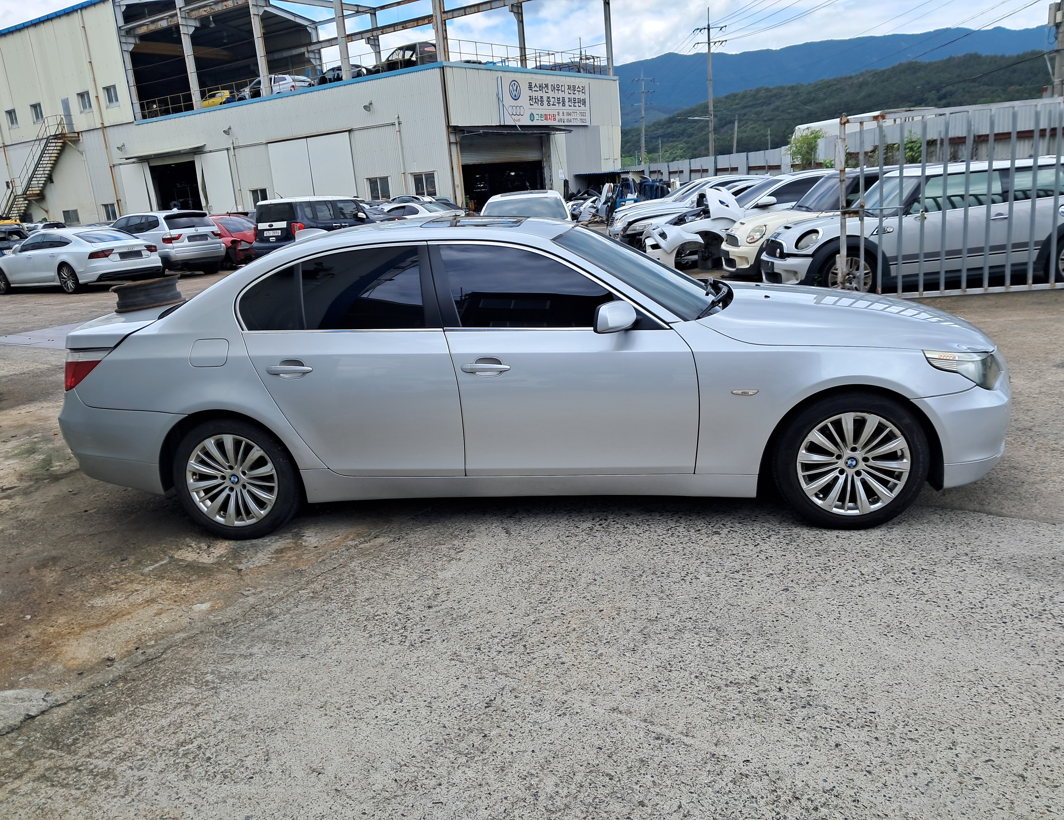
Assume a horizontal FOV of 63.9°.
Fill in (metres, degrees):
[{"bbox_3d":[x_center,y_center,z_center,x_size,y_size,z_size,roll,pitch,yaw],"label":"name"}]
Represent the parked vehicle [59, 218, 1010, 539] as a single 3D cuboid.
[{"bbox_3d":[-0.079,-0.332,4.692,4.840,1.468,1.870,-2,15,10],"label":"parked vehicle"}]

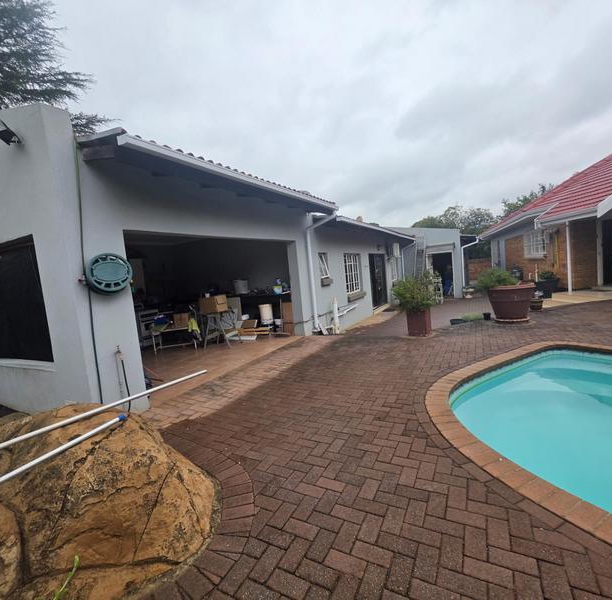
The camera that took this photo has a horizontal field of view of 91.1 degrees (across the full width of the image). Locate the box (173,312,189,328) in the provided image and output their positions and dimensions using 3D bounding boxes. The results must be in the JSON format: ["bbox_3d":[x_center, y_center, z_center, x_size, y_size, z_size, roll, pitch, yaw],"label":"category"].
[{"bbox_3d":[-2.838,0.477,6.835,0.310,0.340,0.300,-7,5,-15],"label":"box"}]

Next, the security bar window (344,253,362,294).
[{"bbox_3d":[1.554,-0.888,9.859,0.120,1.240,1.330,-2,6,30],"label":"security bar window"}]

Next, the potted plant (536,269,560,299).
[{"bbox_3d":[6.870,-0.427,8.570,0.550,0.770,0.530,-1,6,39],"label":"potted plant"}]

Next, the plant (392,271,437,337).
[{"bbox_3d":[2.198,0.091,6.079,0.800,1.270,0.780,-3,5,20],"label":"plant"}]

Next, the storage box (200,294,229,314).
[{"bbox_3d":[-2.017,0.121,6.589,0.400,0.360,0.440,-4,5,13],"label":"storage box"}]

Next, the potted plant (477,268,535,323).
[{"bbox_3d":[4.390,-0.097,6.612,1.020,1.150,0.920,-2,6,33],"label":"potted plant"}]

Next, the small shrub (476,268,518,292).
[{"bbox_3d":[4.248,-0.432,6.672,0.780,0.520,0.720,-2,6,33],"label":"small shrub"}]

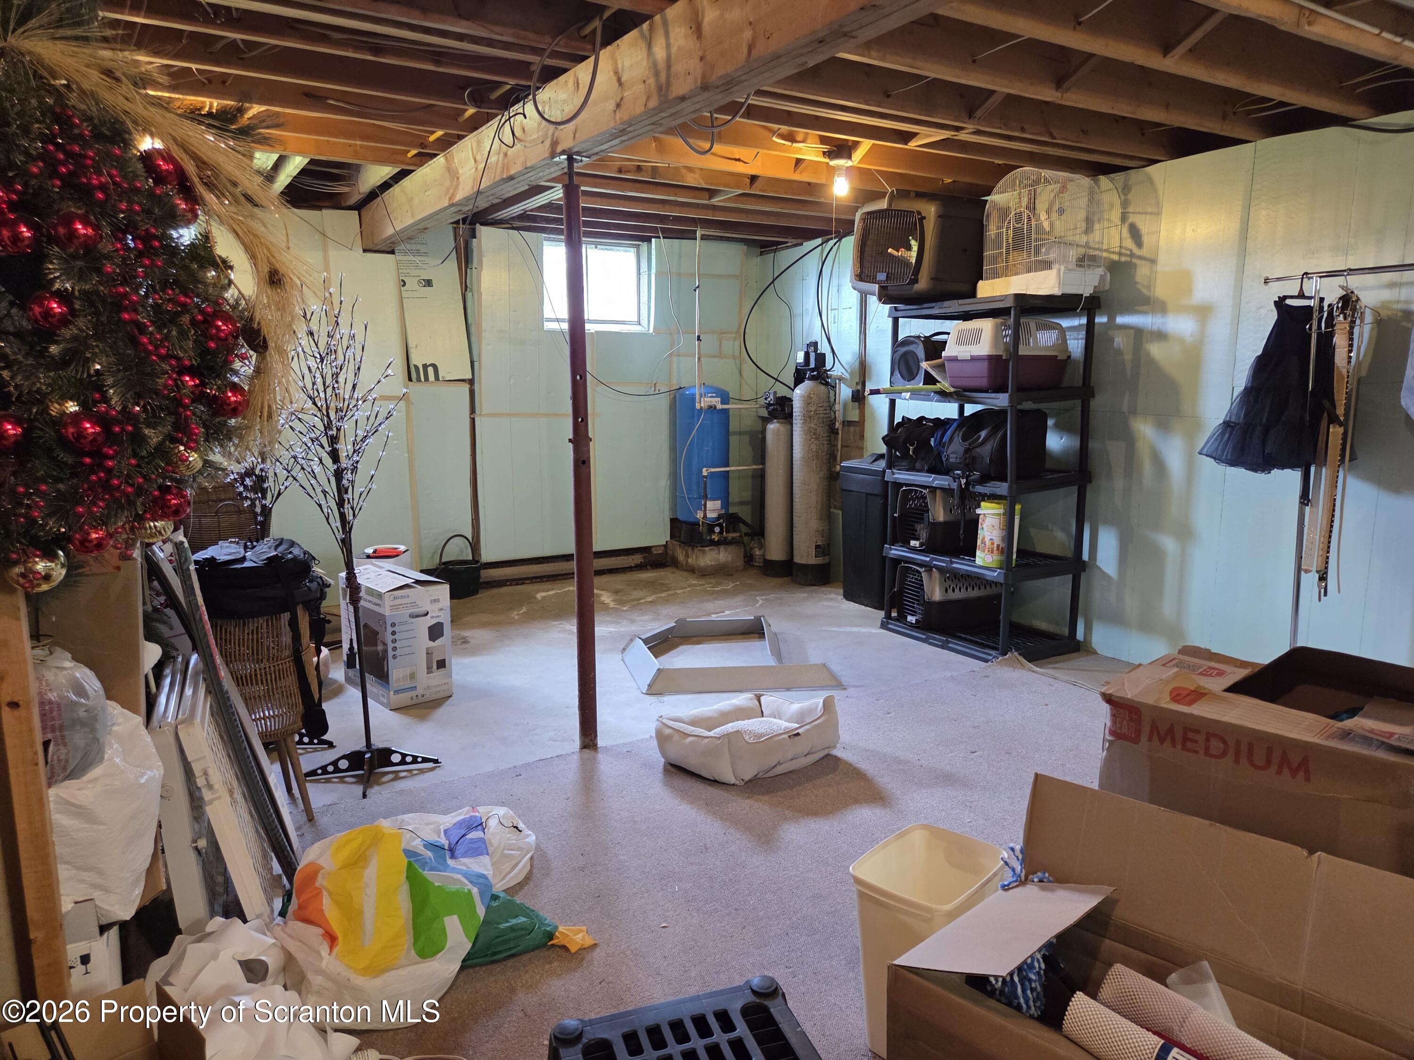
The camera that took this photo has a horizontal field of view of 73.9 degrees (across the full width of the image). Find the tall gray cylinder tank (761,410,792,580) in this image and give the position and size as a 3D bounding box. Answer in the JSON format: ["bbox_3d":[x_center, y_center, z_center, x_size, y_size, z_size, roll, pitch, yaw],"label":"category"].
[{"bbox_3d":[0.523,-0.263,6.832,0.200,1.200,0.200,0,9,0],"label":"tall gray cylinder tank"}]

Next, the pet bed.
[{"bbox_3d":[0.174,0.782,3.678,0.570,0.205,0.390,-9,12,-40],"label":"pet bed"}]

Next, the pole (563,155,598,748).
[{"bbox_3d":[-0.473,-0.242,3.530,0.085,2.220,0.085,0,9,0],"label":"pole"}]

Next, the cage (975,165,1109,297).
[{"bbox_3d":[1.755,-1.515,4.854,0.310,0.650,0.640,-4,10,-20],"label":"cage"}]

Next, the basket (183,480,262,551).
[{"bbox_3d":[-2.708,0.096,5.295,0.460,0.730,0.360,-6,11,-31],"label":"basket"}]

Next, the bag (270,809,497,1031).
[{"bbox_3d":[-0.807,0.937,2.316,0.520,0.280,0.550,-4,10,-20],"label":"bag"}]

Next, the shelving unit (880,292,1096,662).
[{"bbox_3d":[1.500,-0.296,5.098,0.595,1.830,0.915,-6,11,-29],"label":"shelving unit"}]

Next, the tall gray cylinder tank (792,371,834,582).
[{"bbox_3d":[0.737,-0.342,6.581,0.262,1.435,0.262,0,9,0],"label":"tall gray cylinder tank"}]

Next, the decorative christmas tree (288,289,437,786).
[{"bbox_3d":[-1.287,0.028,3.432,0.500,1.800,0.490,-2,10,-11],"label":"decorative christmas tree"}]

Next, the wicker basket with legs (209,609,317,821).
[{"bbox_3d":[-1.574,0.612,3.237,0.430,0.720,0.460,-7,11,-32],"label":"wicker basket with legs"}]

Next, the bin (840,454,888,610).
[{"bbox_3d":[1.152,0.006,6.041,0.370,0.930,0.375,-7,11,-32],"label":"bin"}]

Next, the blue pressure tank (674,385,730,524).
[{"bbox_3d":[-0.026,-0.559,7.179,0.410,1.048,0.410,0,9,0],"label":"blue pressure tank"}]

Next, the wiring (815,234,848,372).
[{"bbox_3d":[0.848,-1.536,6.403,0.140,0.940,0.320,-7,11,-32],"label":"wiring"}]

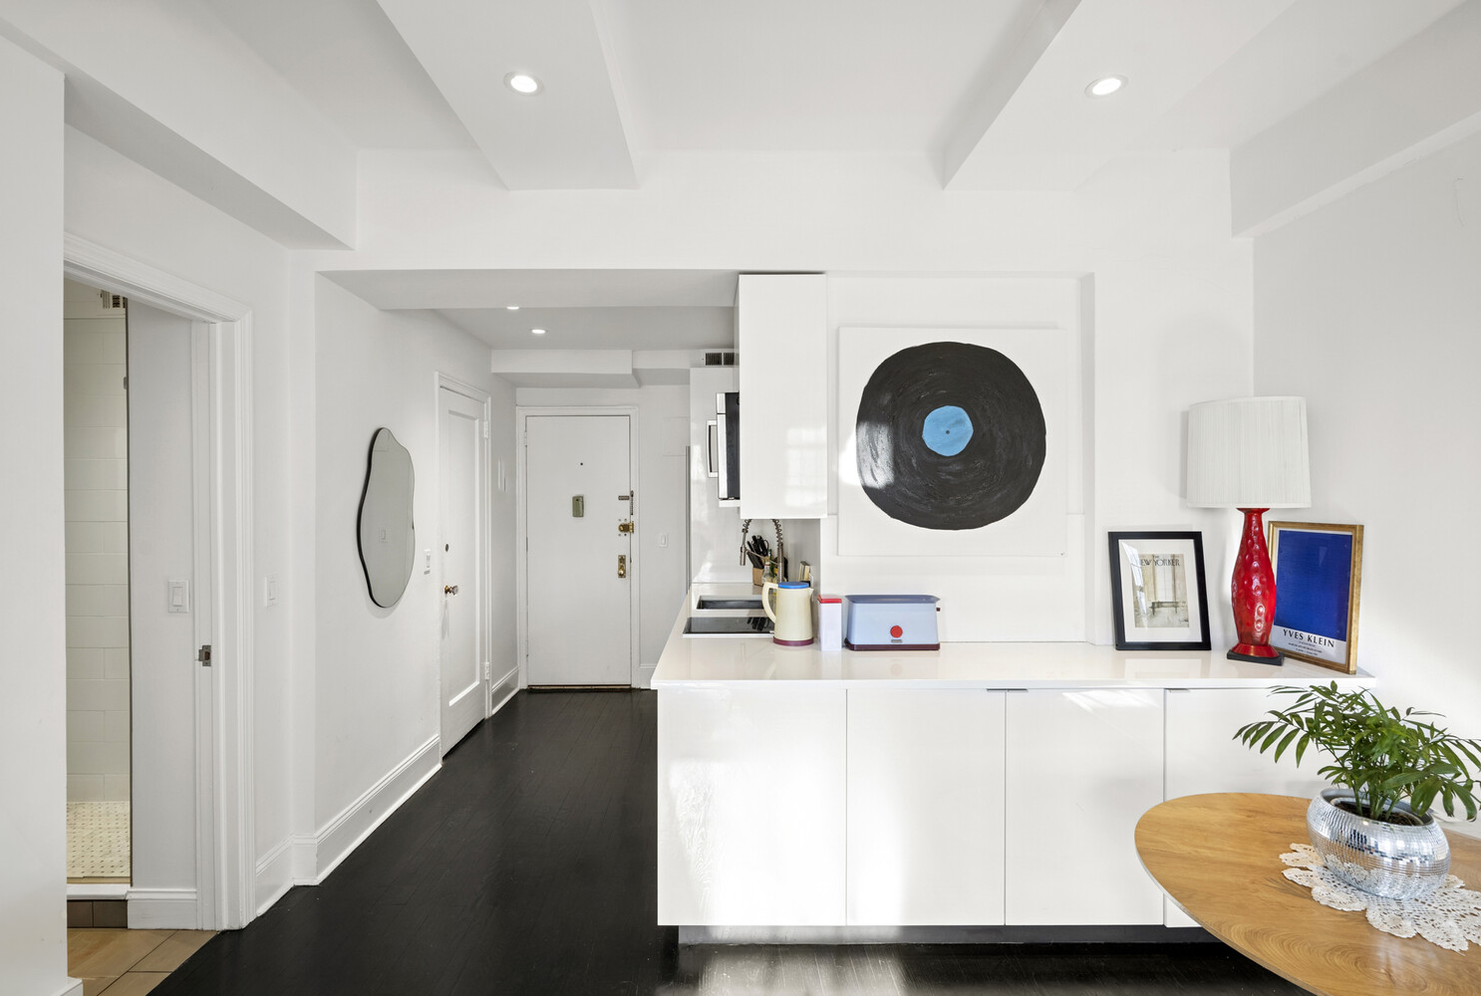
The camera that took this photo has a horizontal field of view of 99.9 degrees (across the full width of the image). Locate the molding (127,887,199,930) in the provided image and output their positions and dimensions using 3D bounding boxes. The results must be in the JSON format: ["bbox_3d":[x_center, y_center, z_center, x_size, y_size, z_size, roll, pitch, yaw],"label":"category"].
[{"bbox_3d":[-2.007,1.427,2.165,0.247,0.142,0.018,0,0,-1],"label":"molding"}]

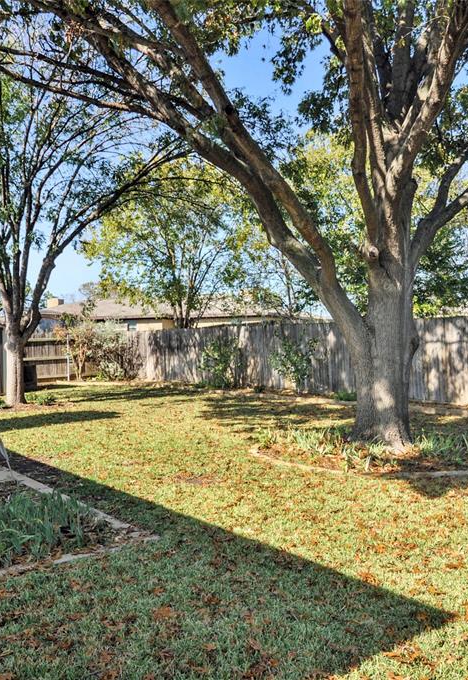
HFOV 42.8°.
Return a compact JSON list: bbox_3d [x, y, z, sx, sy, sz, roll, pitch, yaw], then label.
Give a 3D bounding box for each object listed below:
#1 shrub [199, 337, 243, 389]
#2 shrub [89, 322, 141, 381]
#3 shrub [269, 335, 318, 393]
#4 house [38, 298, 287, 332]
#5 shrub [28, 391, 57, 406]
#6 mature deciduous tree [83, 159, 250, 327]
[{"bbox_3d":[-0.419,0.754,20.000,1.150,1.740,1.500,1,-1,-39],"label":"shrub"},{"bbox_3d":[-4.529,0.475,22.800,1.850,2.200,1.600,-2,0,-11],"label":"shrub"},{"bbox_3d":[1.735,0.685,17.400,1.150,1.680,1.550,1,-1,-39],"label":"shrub"},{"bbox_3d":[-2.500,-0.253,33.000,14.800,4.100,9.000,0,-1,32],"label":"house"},{"bbox_3d":[-4.590,1.396,14.300,0.640,0.330,0.580,-2,0,-18],"label":"shrub"},{"bbox_3d":[-2.800,-3.028,25.500,7.000,9.100,6.600,-2,0,-6],"label":"mature deciduous tree"}]

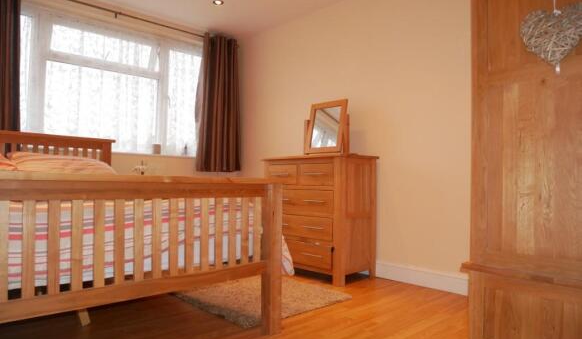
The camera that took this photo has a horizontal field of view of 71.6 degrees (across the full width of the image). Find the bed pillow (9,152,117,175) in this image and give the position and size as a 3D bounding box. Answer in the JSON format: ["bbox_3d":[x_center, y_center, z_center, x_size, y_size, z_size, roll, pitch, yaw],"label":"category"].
[{"bbox_3d":[-1.671,0.008,2.996,0.727,0.249,0.436,2,-2,-44],"label":"bed pillow"}]

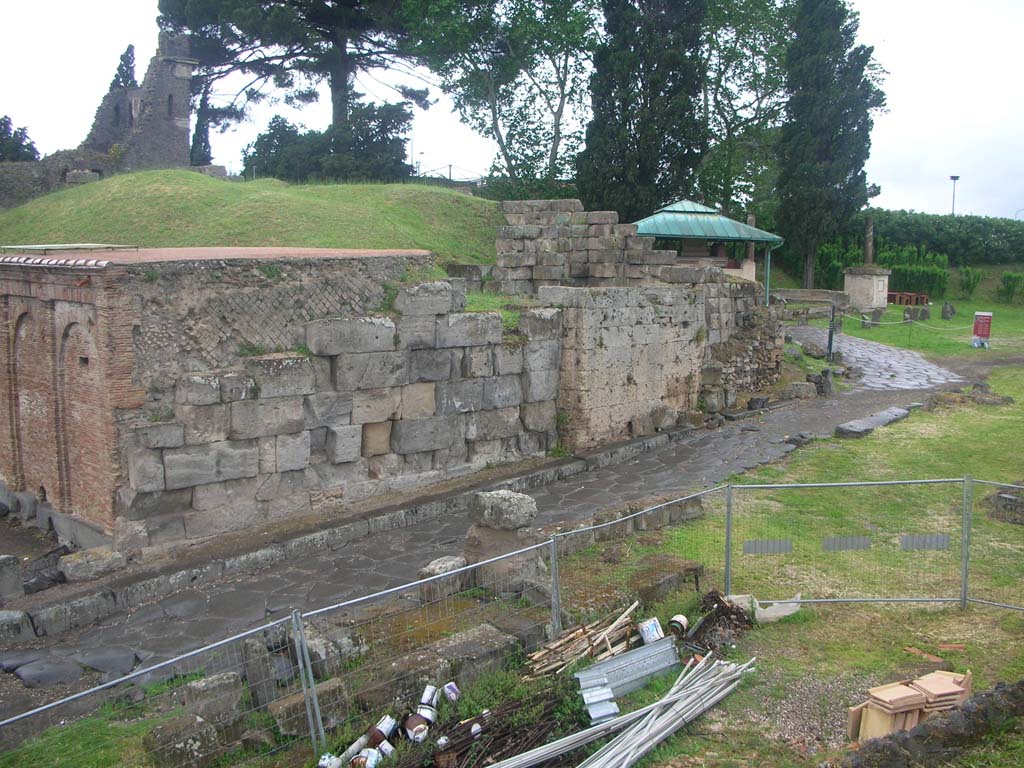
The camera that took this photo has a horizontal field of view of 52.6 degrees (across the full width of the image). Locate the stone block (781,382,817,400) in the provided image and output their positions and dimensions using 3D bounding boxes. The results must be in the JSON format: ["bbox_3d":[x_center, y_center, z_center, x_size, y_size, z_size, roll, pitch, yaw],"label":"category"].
[{"bbox_3d":[7.695,0.173,27.890,0.880,0.400,0.450,-2,8,-13],"label":"stone block"}]

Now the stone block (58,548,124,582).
[{"bbox_3d":[-6.338,2.700,15.641,0.900,0.300,0.400,-5,9,-33],"label":"stone block"}]

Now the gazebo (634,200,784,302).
[{"bbox_3d":[6.723,-5.102,40.275,6.000,4.050,6.000,0,8,0],"label":"gazebo"}]

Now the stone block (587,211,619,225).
[{"bbox_3d":[2.743,-5.007,31.272,0.930,0.390,0.550,0,8,2],"label":"stone block"}]

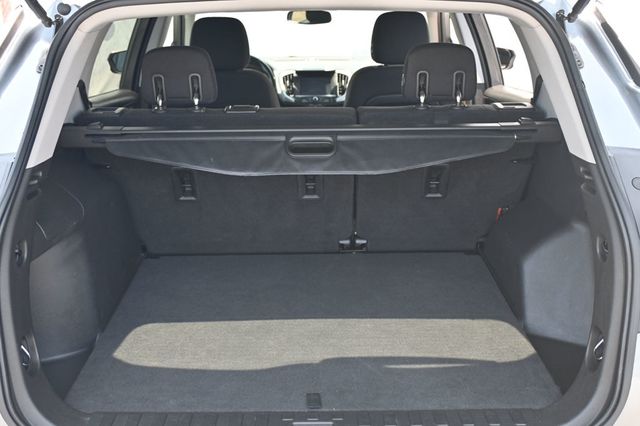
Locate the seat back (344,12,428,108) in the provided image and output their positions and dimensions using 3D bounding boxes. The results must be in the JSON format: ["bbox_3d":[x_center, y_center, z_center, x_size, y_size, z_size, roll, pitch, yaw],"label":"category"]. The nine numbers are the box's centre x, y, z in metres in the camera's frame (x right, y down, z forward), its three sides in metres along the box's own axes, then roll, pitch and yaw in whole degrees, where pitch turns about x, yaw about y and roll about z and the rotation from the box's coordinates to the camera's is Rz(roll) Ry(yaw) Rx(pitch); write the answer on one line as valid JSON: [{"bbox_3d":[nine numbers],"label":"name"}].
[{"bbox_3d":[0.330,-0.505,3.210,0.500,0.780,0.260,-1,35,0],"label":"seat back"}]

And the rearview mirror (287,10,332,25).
[{"bbox_3d":[-0.051,-0.946,3.520,0.230,0.070,0.050,5,21,16],"label":"rearview mirror"}]

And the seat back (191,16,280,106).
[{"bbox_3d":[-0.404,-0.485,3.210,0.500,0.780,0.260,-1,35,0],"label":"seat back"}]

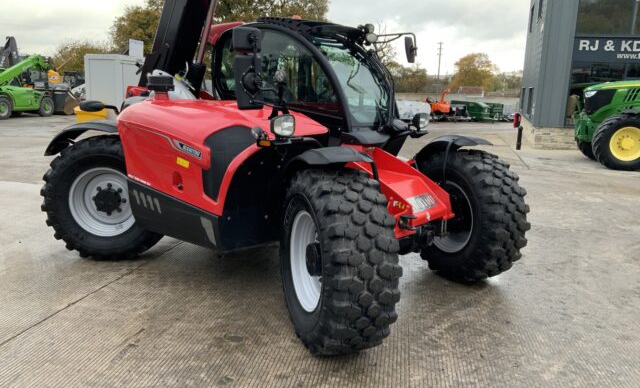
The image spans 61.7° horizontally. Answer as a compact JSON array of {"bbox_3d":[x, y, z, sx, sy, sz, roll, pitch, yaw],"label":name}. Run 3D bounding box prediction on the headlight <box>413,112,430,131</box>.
[{"bbox_3d":[1.004,-0.717,5.303,0.120,0.170,0.180,10,14,37],"label":"headlight"}]

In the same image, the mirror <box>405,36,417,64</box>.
[{"bbox_3d":[0.936,-1.484,5.546,0.070,0.280,0.180,6,12,19],"label":"mirror"}]

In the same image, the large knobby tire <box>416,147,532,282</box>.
[{"bbox_3d":[1.400,0.205,5.118,0.460,1.230,1.240,-3,12,-24],"label":"large knobby tire"}]

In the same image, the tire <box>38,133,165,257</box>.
[{"bbox_3d":[-2.098,0.040,5.416,1.240,1.230,0.460,1,11,-3],"label":"tire"}]

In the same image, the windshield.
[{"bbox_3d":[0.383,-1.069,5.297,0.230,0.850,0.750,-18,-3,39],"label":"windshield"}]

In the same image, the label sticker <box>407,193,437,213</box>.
[{"bbox_3d":[0.806,0.070,4.242,0.160,0.010,0.390,45,32,24],"label":"label sticker"}]

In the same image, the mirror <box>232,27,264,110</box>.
[{"bbox_3d":[-0.494,-0.874,3.733,0.210,0.570,0.130,-2,12,-20],"label":"mirror"}]

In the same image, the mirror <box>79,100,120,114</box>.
[{"bbox_3d":[-2.147,-0.841,5.210,0.380,0.130,0.130,4,11,13],"label":"mirror"}]

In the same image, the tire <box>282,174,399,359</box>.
[{"bbox_3d":[0.095,0.448,3.686,0.460,1.230,1.240,-2,12,-19],"label":"tire"}]

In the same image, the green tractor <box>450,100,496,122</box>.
[{"bbox_3d":[9.528,-5.154,33.500,2.700,1.350,1.400,10,14,36],"label":"green tractor"}]

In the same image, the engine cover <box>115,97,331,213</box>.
[{"bbox_3d":[-0.899,-0.366,4.686,2.080,0.850,0.840,10,14,37],"label":"engine cover"}]

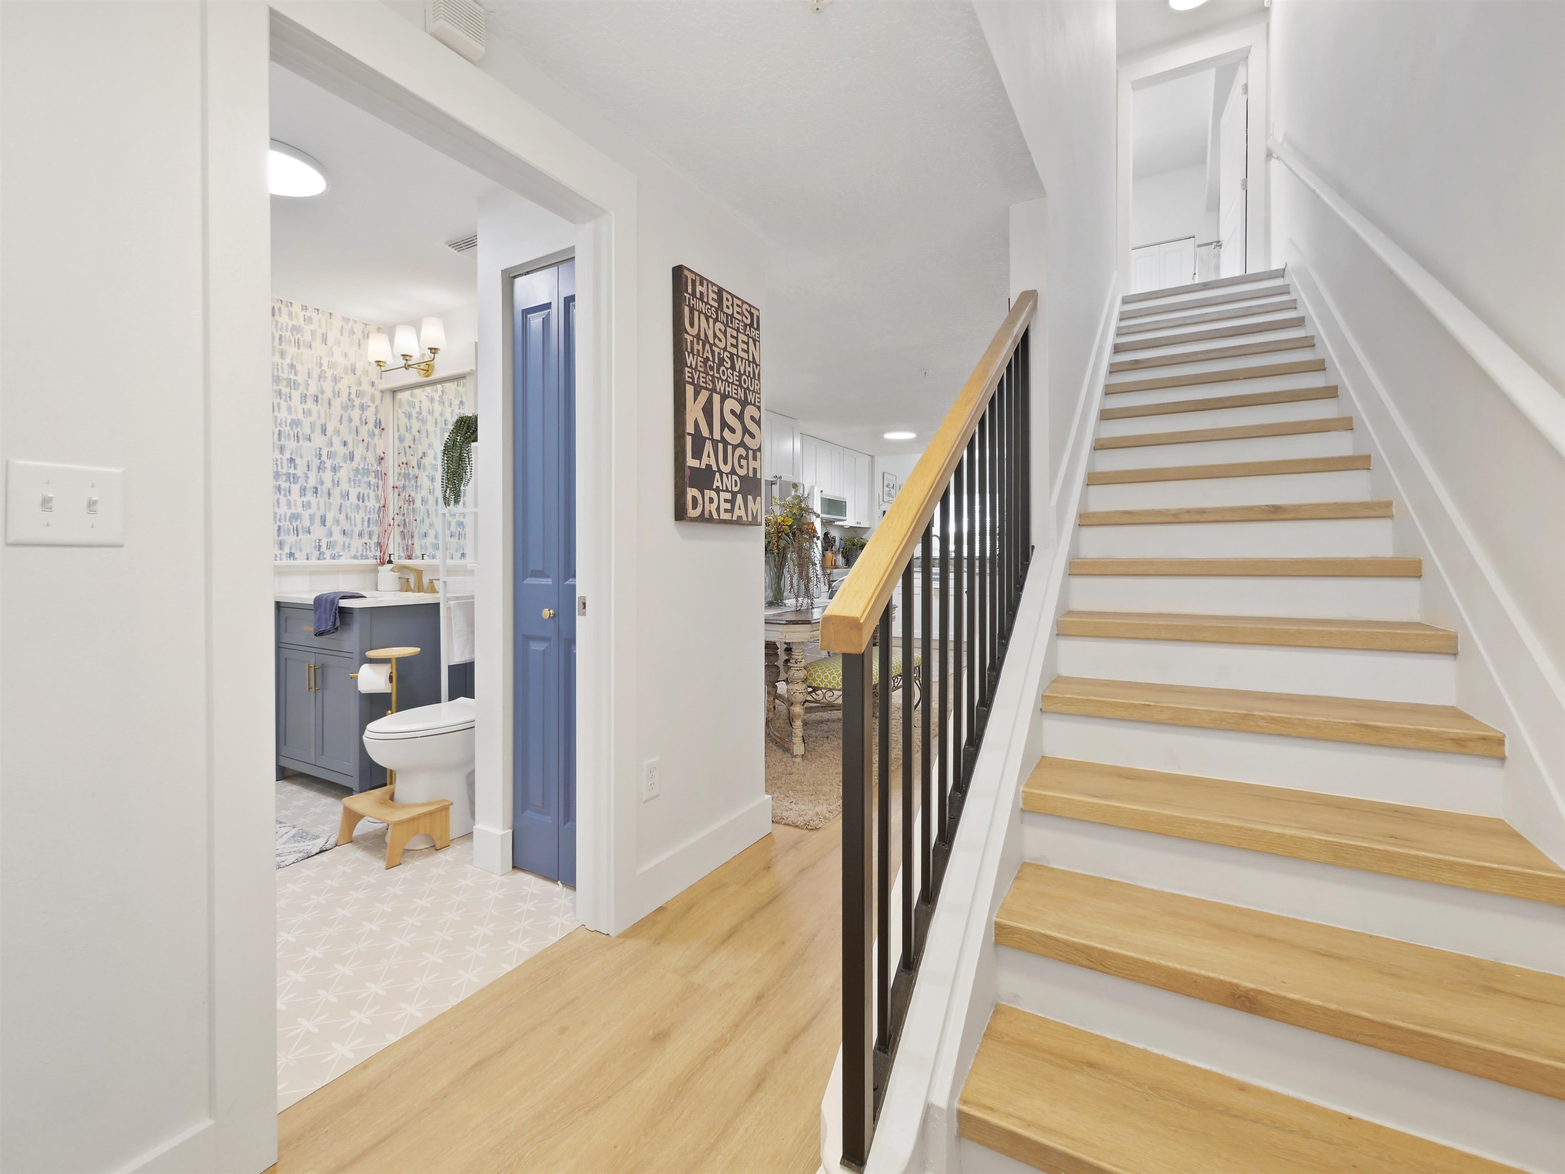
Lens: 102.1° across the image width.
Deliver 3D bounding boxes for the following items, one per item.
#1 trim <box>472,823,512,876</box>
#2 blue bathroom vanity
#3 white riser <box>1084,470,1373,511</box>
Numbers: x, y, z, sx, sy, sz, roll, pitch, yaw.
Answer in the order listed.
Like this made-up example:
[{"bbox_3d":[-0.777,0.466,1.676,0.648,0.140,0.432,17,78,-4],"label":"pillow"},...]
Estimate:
[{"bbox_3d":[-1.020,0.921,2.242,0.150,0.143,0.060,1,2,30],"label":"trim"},{"bbox_3d":[-2.014,0.506,3.183,0.790,0.905,0.575,1,2,30],"label":"blue bathroom vanity"},{"bbox_3d":[1.647,-0.350,2.409,0.872,0.133,0.020,1,2,31],"label":"white riser"}]

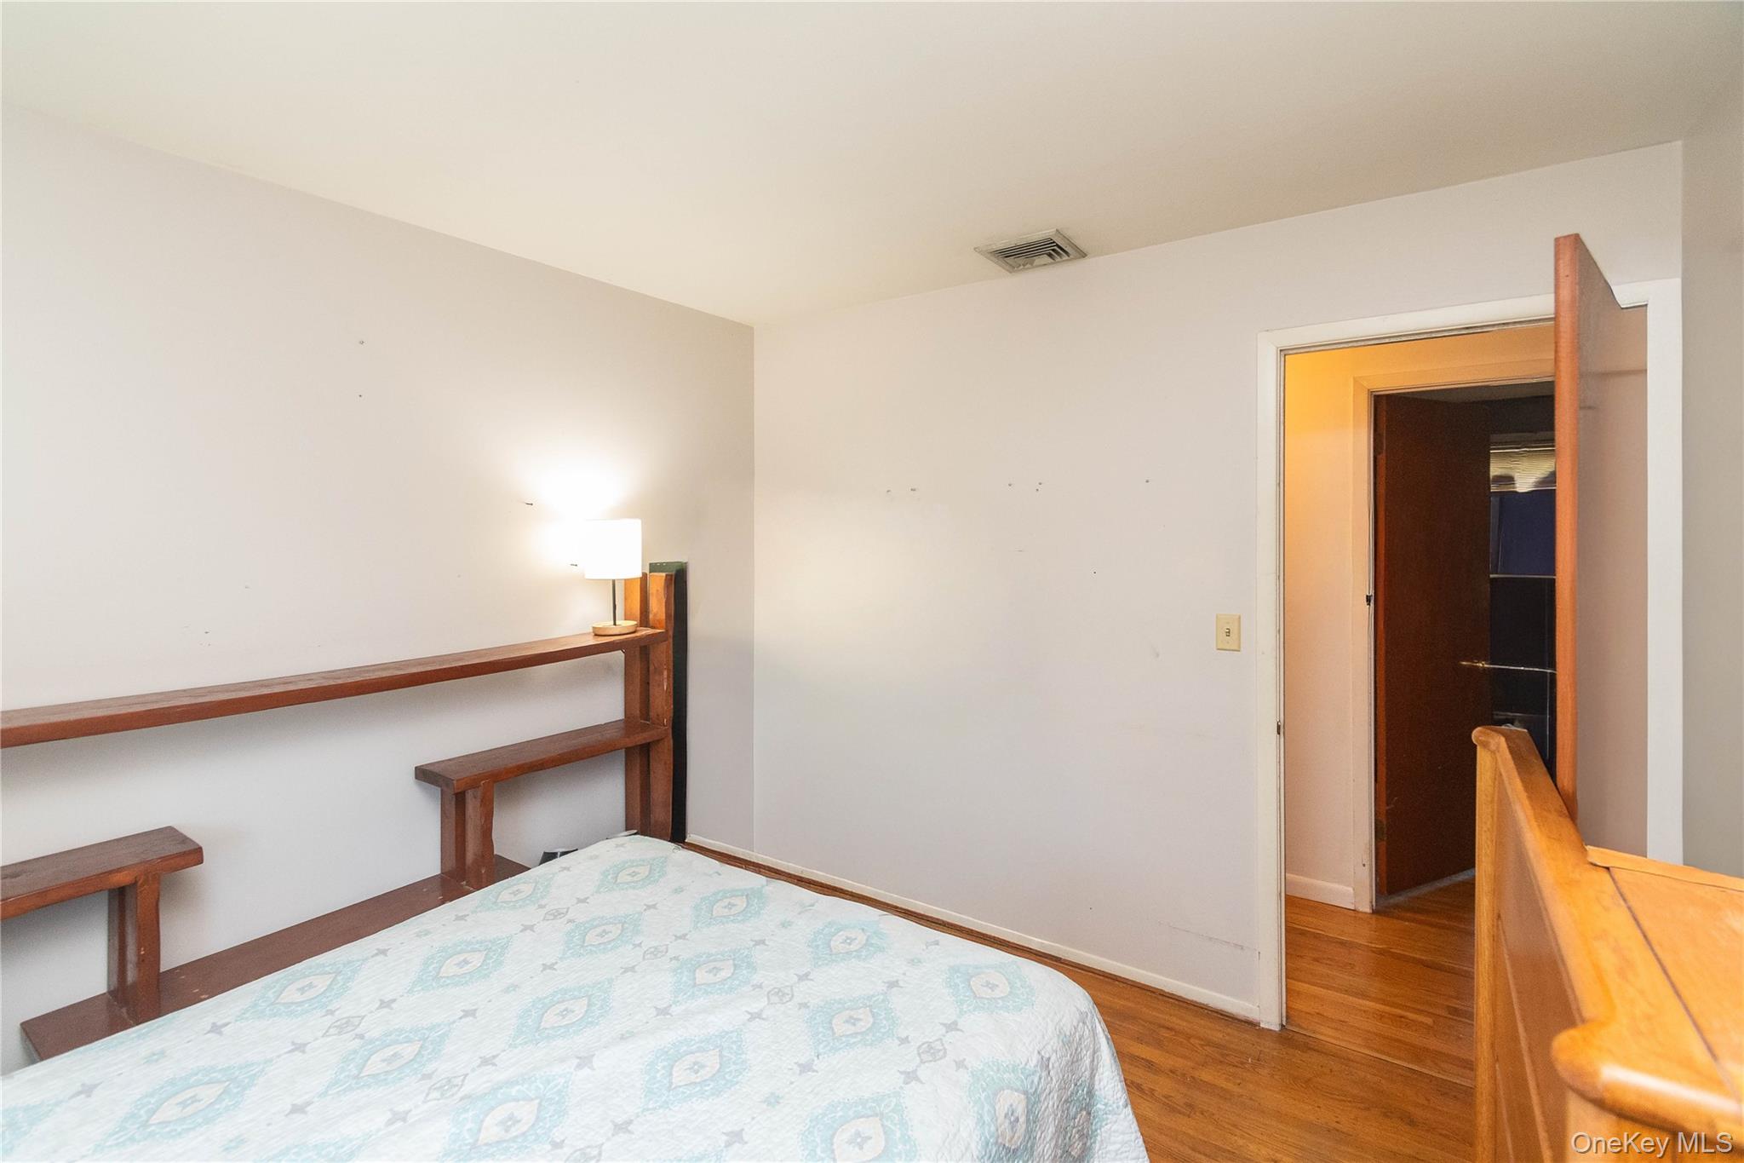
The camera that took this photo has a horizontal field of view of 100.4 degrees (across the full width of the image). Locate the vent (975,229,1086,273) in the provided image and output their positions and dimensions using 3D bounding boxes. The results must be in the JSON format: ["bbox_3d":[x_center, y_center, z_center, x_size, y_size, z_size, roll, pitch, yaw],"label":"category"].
[{"bbox_3d":[0.520,-1.062,2.360,0.275,0.025,0.260,2,4,34],"label":"vent"}]

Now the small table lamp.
[{"bbox_3d":[-0.870,-0.016,2.455,0.190,0.395,0.190,2,4,38],"label":"small table lamp"}]

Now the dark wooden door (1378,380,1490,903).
[{"bbox_3d":[2.415,0.247,3.090,0.730,2.030,0.040,-1,3,-23],"label":"dark wooden door"}]

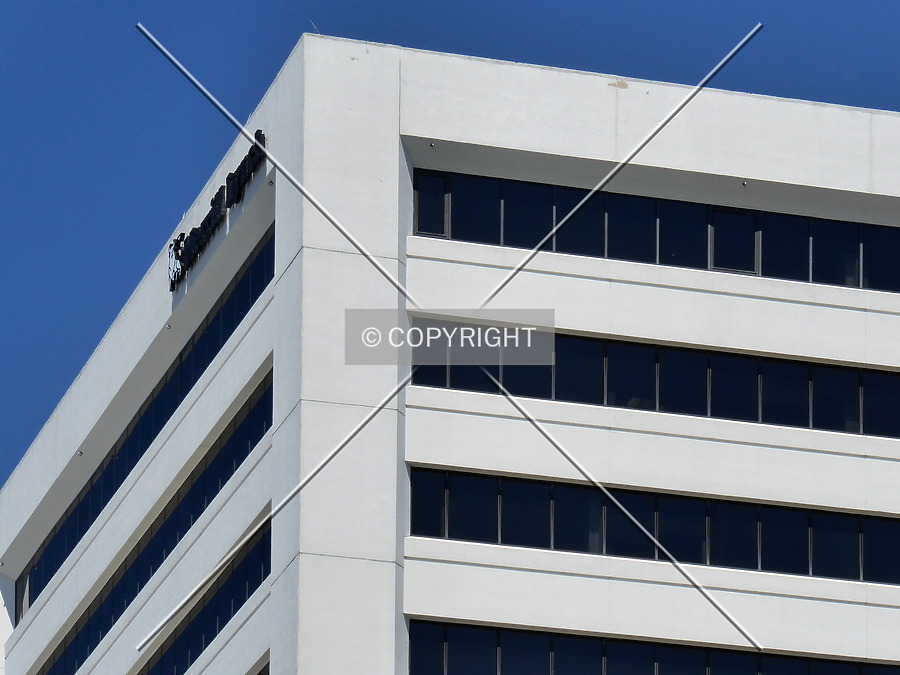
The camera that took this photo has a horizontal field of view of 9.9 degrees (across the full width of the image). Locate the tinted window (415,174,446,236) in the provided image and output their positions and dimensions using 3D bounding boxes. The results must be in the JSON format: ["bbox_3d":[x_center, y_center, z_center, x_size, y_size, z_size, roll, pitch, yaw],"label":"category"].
[{"bbox_3d":[-0.512,-3.474,136.815,0.824,1.611,0.120,6,-21,-15],"label":"tinted window"}]

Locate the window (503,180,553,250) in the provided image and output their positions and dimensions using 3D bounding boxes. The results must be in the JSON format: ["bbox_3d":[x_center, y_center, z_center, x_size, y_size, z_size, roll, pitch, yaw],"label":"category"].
[{"bbox_3d":[1.910,-3.005,128.038,1.241,1.657,0.120,6,-21,-15],"label":"window"}]

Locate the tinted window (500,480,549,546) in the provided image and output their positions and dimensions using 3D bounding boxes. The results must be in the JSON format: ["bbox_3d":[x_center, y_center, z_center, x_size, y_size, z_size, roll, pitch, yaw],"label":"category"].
[{"bbox_3d":[1.903,4.466,131.124,1.320,1.790,0.120,7,-22,-16],"label":"tinted window"}]

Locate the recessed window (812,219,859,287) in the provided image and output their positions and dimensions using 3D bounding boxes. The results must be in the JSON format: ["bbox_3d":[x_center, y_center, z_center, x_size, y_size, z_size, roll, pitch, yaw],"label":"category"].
[{"bbox_3d":[10.365,-2.286,139.817,1.241,1.770,0.120,6,-21,-15],"label":"recessed window"}]

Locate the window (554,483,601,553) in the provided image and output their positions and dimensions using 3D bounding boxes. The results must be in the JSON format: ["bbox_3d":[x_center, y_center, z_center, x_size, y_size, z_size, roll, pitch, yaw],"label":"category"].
[{"bbox_3d":[3.083,4.398,125.675,1.225,1.616,0.120,6,-21,-15],"label":"window"}]

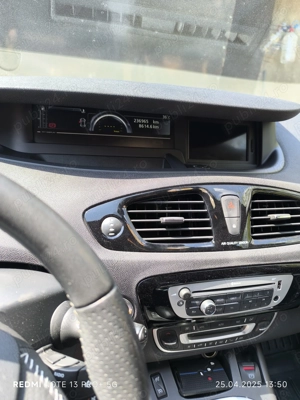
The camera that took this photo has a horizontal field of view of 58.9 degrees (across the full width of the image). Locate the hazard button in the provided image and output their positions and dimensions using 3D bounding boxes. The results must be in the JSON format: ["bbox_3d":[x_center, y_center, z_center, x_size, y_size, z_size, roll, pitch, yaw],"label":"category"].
[{"bbox_3d":[0.121,0.010,0.404,0.028,0.034,0.012,0,0,-14],"label":"hazard button"}]

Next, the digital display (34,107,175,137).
[{"bbox_3d":[-0.080,-0.145,0.504,0.248,0.048,0.015,0,12,-14],"label":"digital display"}]

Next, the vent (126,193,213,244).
[{"bbox_3d":[0.027,0.026,0.385,0.126,0.071,0.025,0,2,-14],"label":"vent"}]

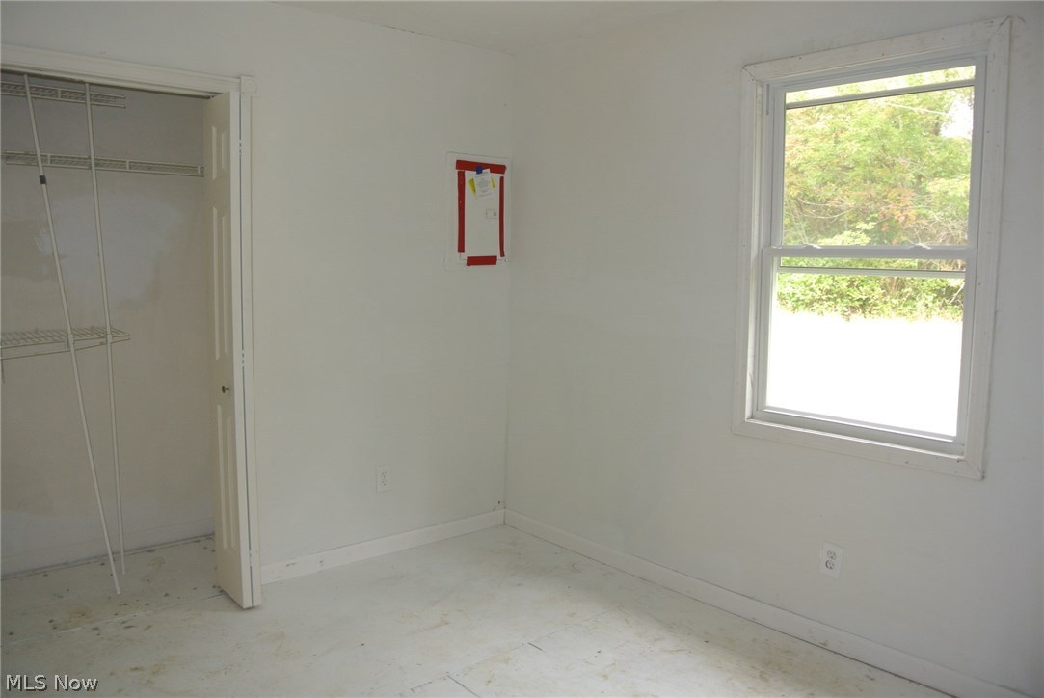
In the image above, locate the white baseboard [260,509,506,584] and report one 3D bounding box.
[{"bbox_3d":[-0.593,0.924,3.730,1.330,0.087,0.014,-4,7,-41],"label":"white baseboard"}]

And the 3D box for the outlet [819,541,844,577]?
[{"bbox_3d":[1.096,0.748,2.776,0.008,0.118,0.073,-4,7,-41],"label":"outlet"}]

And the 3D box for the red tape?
[{"bbox_3d":[-0.200,-0.900,3.896,0.310,0.046,0.004,-4,7,-41],"label":"red tape"}]

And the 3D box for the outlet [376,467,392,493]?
[{"bbox_3d":[-0.643,0.603,3.661,0.075,0.120,0.008,-4,7,-41],"label":"outlet"}]

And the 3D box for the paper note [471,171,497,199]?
[{"bbox_3d":[-0.187,-0.821,3.914,0.130,0.137,0.005,-14,13,-39],"label":"paper note"}]

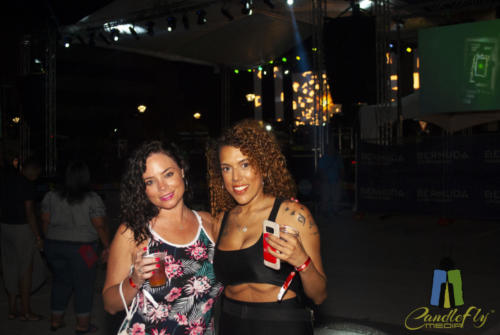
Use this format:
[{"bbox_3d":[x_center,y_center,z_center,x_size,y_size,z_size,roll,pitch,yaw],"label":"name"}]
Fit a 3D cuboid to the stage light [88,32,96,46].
[{"bbox_3d":[-6.252,-5.069,26.500,0.330,0.550,0.360,0,1,9],"label":"stage light"}]

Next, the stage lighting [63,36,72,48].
[{"bbox_3d":[-6.424,-4.400,23.500,0.300,0.380,0.380,0,27,-10],"label":"stage lighting"}]

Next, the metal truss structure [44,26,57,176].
[{"bbox_3d":[-7.172,-2.157,24.000,0.380,5.850,0.380,2,2,43],"label":"metal truss structure"}]

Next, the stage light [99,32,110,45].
[{"bbox_3d":[-4.947,-4.376,22.700,0.220,0.230,0.470,1,-25,32],"label":"stage light"}]

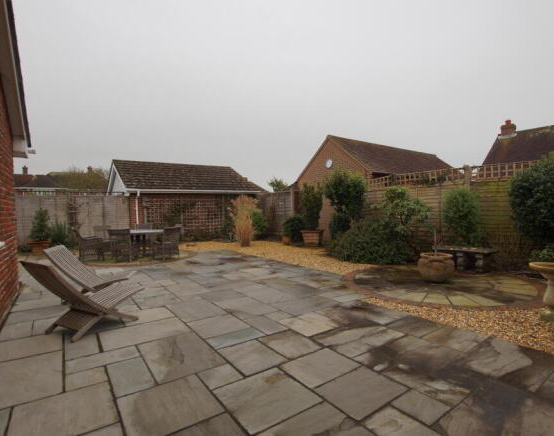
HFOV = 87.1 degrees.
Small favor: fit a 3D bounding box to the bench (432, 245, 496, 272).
[{"bbox_3d":[3.997,0.901,6.195,0.420,0.440,1.080,-2,2,-41],"label":"bench"}]

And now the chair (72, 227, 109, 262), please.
[{"bbox_3d":[-5.484,0.755,8.538,0.700,0.970,0.620,-2,1,-16],"label":"chair"}]

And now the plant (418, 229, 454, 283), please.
[{"bbox_3d":[2.882,0.662,5.280,0.600,0.950,0.600,-1,2,0],"label":"plant"}]

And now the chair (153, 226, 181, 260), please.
[{"bbox_3d":[-3.021,0.673,8.000,0.640,0.870,0.620,0,2,18],"label":"chair"}]

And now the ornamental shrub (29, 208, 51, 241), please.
[{"bbox_3d":[-7.875,0.216,9.700,0.600,1.050,0.600,-2,2,-37],"label":"ornamental shrub"}]

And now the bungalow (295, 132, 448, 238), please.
[{"bbox_3d":[4.950,-1.123,12.900,8.100,4.000,3.800,-2,2,-36],"label":"bungalow"}]

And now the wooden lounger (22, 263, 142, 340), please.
[{"bbox_3d":[-2.209,0.871,3.389,0.580,0.820,1.030,0,2,31],"label":"wooden lounger"}]

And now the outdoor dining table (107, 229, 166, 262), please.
[{"bbox_3d":[-4.340,0.833,8.941,1.500,0.760,1.500,-2,2,-26],"label":"outdoor dining table"}]

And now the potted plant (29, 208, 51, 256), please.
[{"bbox_3d":[-7.119,0.414,8.750,0.550,1.420,0.530,-2,2,-36],"label":"potted plant"}]

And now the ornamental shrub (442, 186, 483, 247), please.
[{"bbox_3d":[4.203,0.182,6.600,0.820,1.800,0.860,-2,2,-36],"label":"ornamental shrub"}]

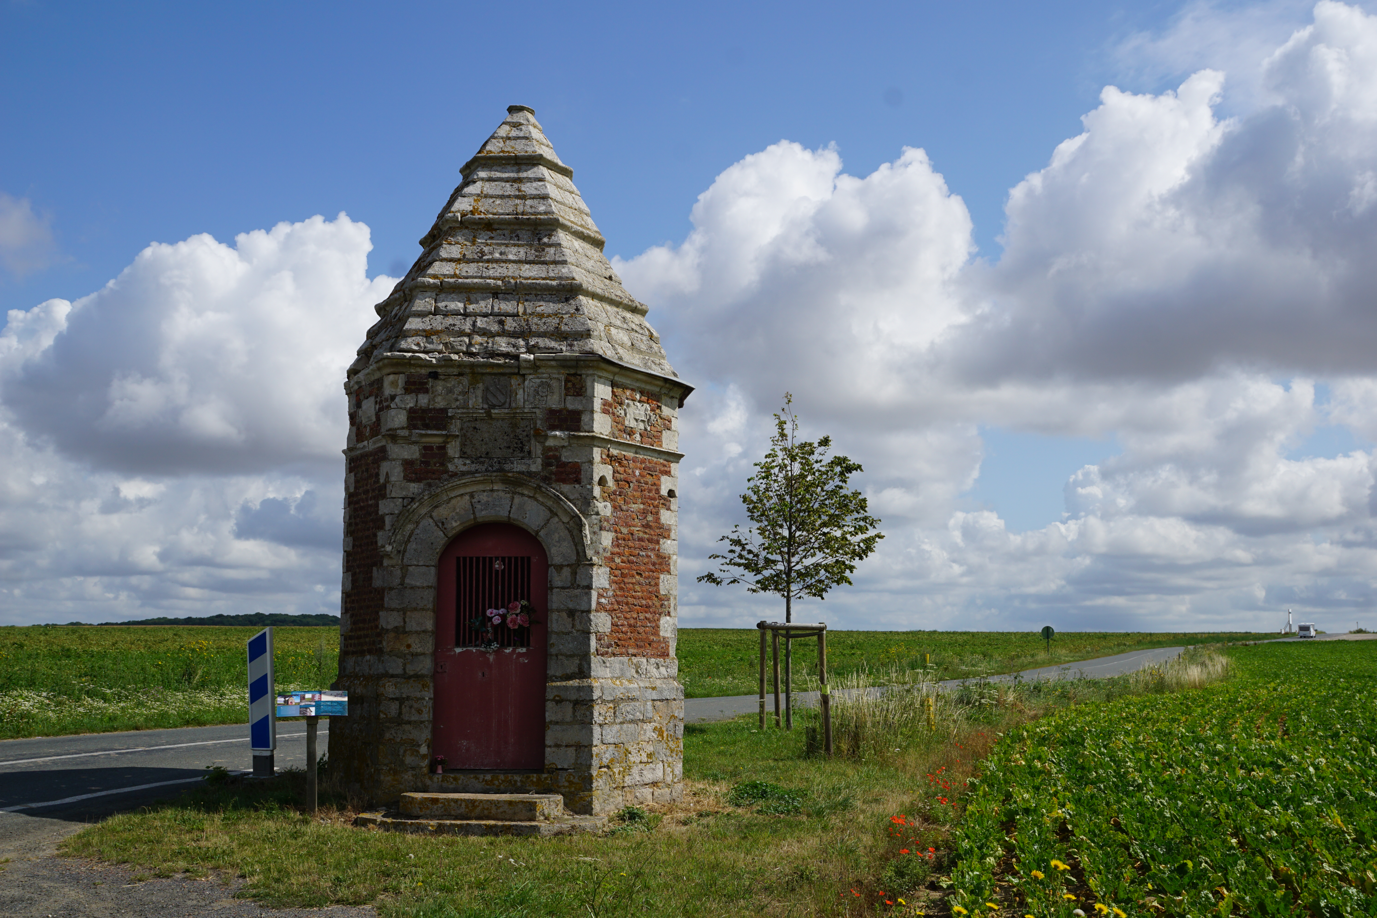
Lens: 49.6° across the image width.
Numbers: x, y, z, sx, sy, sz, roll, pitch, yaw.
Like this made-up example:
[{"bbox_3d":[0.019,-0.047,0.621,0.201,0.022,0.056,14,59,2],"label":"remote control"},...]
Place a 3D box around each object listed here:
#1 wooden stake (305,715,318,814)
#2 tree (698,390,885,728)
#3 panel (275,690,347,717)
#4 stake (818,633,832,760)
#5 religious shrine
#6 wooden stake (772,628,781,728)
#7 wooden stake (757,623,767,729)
[{"bbox_3d":[-3.215,2.618,12.738,0.090,0.831,0.090,-1,-7,-14],"label":"wooden stake"},{"bbox_3d":[1.369,1.436,20.079,2.492,4.702,2.400,0,-7,0],"label":"tree"},{"bbox_3d":[-3.227,2.106,12.803,0.620,0.030,0.330,2,35,-14],"label":"panel"},{"bbox_3d":[1.780,2.975,19.280,0.090,1.728,0.090,-3,-7,0],"label":"stake"},{"bbox_3d":[-1.717,-0.145,14.653,3.383,6.891,3.150,0,-7,0],"label":"religious shrine"},{"bbox_3d":[1.220,3.043,20.380,0.080,1.594,0.080,-2,-7,0],"label":"wooden stake"},{"bbox_3d":[0.985,2.962,19.785,0.080,1.589,0.080,1,-7,0],"label":"wooden stake"}]

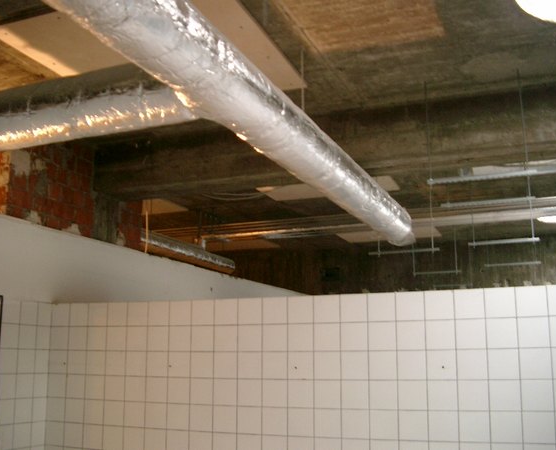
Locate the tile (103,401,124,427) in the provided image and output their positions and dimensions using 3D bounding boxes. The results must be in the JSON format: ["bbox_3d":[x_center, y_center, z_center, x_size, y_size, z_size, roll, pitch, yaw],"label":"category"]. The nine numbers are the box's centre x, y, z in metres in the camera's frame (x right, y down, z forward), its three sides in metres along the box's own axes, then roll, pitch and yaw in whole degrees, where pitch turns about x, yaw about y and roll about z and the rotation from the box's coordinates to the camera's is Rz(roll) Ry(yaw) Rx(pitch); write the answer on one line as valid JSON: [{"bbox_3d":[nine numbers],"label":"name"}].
[{"bbox_3d":[-0.997,1.146,3.903,0.150,0.150,0.010,-5,-13,21],"label":"tile"}]

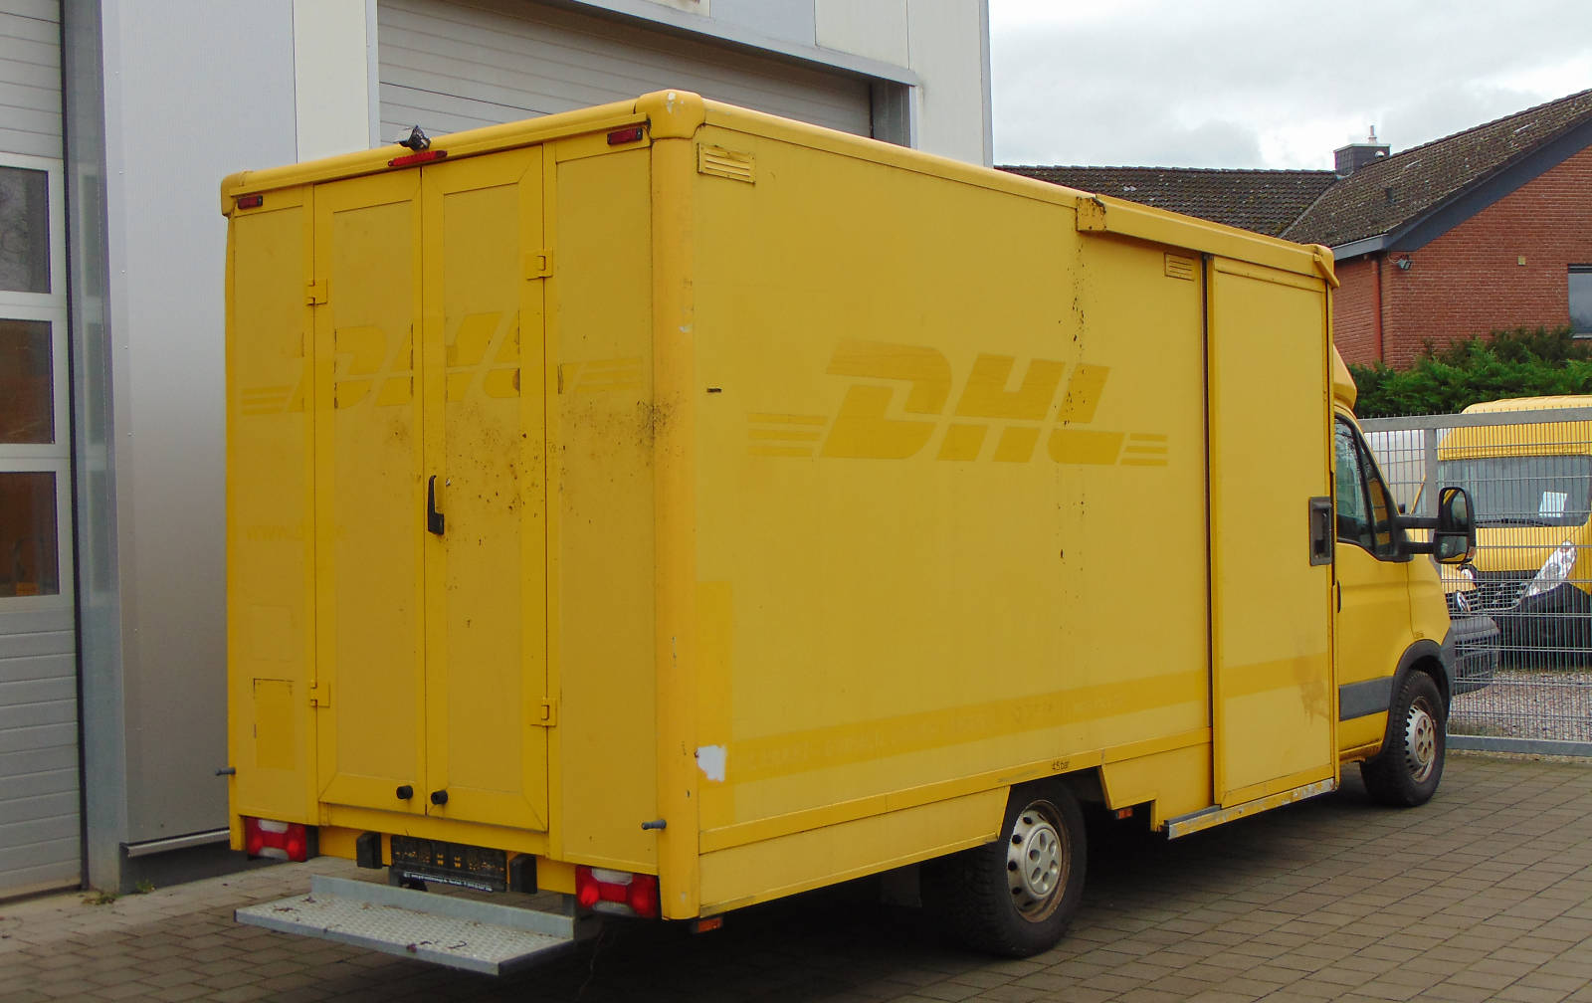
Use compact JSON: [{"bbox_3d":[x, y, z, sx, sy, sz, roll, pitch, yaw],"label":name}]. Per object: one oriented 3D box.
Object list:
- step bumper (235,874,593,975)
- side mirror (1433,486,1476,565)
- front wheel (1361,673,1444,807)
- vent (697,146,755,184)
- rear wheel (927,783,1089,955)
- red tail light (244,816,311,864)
[{"bbox_3d":[-1.209,1.280,5.899,1.210,0.107,0.320,-1,0,38],"label":"step bumper"},{"bbox_3d":[3.341,0.123,9.797,0.190,0.395,0.120,-1,0,38],"label":"side mirror"},{"bbox_3d":[3.160,1.225,10.081,0.225,0.690,0.690,-1,0,38],"label":"front wheel"},{"bbox_3d":[-0.192,-0.968,5.536,0.020,0.088,0.255,-1,0,38],"label":"vent"},{"bbox_3d":[0.814,1.306,7.152,0.225,0.690,0.690,-1,0,38],"label":"rear wheel"},{"bbox_3d":[-1.722,1.135,6.513,0.325,0.122,0.070,-1,0,38],"label":"red tail light"}]

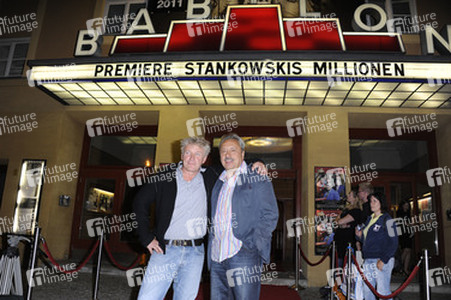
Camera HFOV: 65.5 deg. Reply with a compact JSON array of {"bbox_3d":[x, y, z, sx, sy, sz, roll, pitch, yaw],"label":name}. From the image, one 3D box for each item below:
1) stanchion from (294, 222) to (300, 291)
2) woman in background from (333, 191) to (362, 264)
[{"bbox_3d":[1.245,1.809,6.049,0.250,1.120,0.250,2,-10,0],"label":"stanchion"},{"bbox_3d":[1.778,1.405,5.061,0.420,1.620,0.500,5,-10,-14],"label":"woman in background"}]

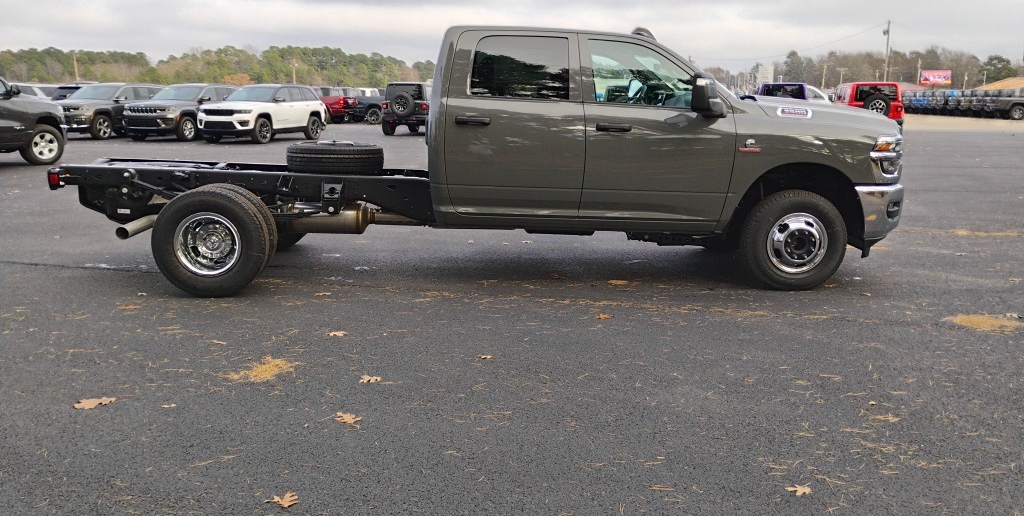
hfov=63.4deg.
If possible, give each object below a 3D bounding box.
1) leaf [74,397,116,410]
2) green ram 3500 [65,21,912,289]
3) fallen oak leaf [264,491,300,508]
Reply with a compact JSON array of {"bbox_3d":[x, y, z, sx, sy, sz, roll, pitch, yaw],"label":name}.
[{"bbox_3d":[-1.967,0.687,3.911,0.185,0.022,0.090,-6,13,-31],"label":"leaf"},{"bbox_3d":[-0.223,-0.938,7.057,6.750,2.030,2.380,0,11,-3],"label":"green ram 3500"},{"bbox_3d":[-0.834,0.876,2.998,0.120,0.022,0.100,-2,11,-11],"label":"fallen oak leaf"}]

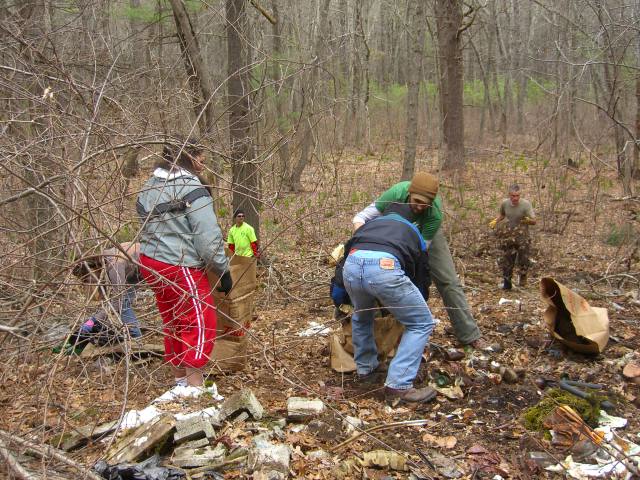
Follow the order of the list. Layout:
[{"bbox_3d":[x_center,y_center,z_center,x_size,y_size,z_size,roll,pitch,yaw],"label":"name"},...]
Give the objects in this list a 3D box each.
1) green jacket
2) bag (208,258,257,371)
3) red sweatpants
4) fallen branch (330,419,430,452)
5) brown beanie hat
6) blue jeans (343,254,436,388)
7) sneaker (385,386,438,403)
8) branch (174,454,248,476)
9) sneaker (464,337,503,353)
[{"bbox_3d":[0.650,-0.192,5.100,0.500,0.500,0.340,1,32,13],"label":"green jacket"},{"bbox_3d":[-0.655,0.537,5.200,0.380,0.840,0.300,-1,5,-9],"label":"bag"},{"bbox_3d":[-0.950,0.460,4.650,0.400,0.770,0.380,-3,6,-37],"label":"red sweatpants"},{"bbox_3d":[0.291,0.978,3.581,0.655,0.060,0.090,-3,6,-36],"label":"fallen branch"},{"bbox_3d":[0.733,-0.370,4.950,0.190,0.180,0.220,16,21,10],"label":"brown beanie hat"},{"bbox_3d":[0.439,0.503,4.500,0.470,0.840,0.440,2,5,22],"label":"blue jeans"},{"bbox_3d":[0.550,0.929,4.250,0.300,0.110,0.110,1,5,16],"label":"sneaker"},{"bbox_3d":[-0.450,0.982,3.075,0.319,0.060,0.060,-3,5,-30],"label":"branch"},{"bbox_3d":[1.226,0.781,5.300,0.290,0.110,0.110,2,5,28],"label":"sneaker"}]

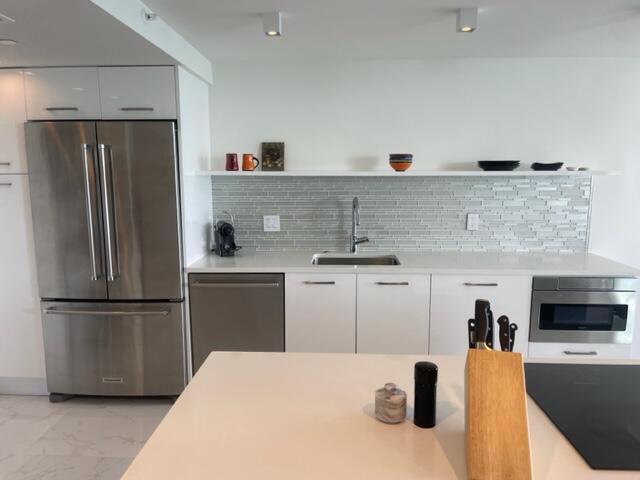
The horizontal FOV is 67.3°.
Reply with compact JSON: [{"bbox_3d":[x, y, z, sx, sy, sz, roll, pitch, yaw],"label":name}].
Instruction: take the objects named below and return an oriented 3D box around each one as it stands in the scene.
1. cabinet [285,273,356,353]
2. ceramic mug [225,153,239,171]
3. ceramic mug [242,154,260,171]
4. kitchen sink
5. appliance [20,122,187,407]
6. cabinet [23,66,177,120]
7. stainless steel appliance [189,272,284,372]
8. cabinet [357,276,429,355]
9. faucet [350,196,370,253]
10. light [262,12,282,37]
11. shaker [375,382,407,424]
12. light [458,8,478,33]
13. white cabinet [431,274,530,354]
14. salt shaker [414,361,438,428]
[{"bbox_3d":[0.021,0.574,3.371,0.457,0.843,0.600,0,9,3],"label":"cabinet"},{"bbox_3d":[-0.603,-0.523,3.259,0.086,0.113,0.114,0,9,3],"label":"ceramic mug"},{"bbox_3d":[-0.491,-0.549,3.418,0.125,0.116,0.086,0,8,3],"label":"ceramic mug"},{"bbox_3d":[0.246,0.234,3.290,0.575,0.200,0.430,0,8,3],"label":"kitchen sink"},{"bbox_3d":[-1.300,0.151,3.288,0.908,1.810,0.745,0,9,3],"label":"appliance"},{"bbox_3d":[-1.315,-0.925,3.216,0.932,0.312,0.625,0,8,3],"label":"cabinet"},{"bbox_3d":[-0.510,0.562,3.360,0.610,0.783,0.610,0,8,3],"label":"stainless steel appliance"},{"bbox_3d":[0.479,0.562,3.332,0.456,0.783,0.600,0,8,3],"label":"cabinet"},{"bbox_3d":[0.296,-0.091,3.368,0.125,0.416,0.250,-1,9,-4],"label":"faucet"},{"bbox_3d":[-0.233,-1.070,2.390,0.084,0.092,0.084,0,9,3],"label":"light"},{"bbox_3d":[0.172,0.388,1.165,0.076,0.084,0.076,0,8,3],"label":"shaker"},{"bbox_3d":[0.718,-1.065,2.341,0.084,0.092,0.084,0,9,3],"label":"light"},{"bbox_3d":[1.013,0.565,3.303,0.614,0.783,0.600,0,8,3],"label":"white cabinet"},{"bbox_3d":[0.254,0.371,1.150,0.049,0.144,0.049,0,9,3],"label":"salt shaker"}]

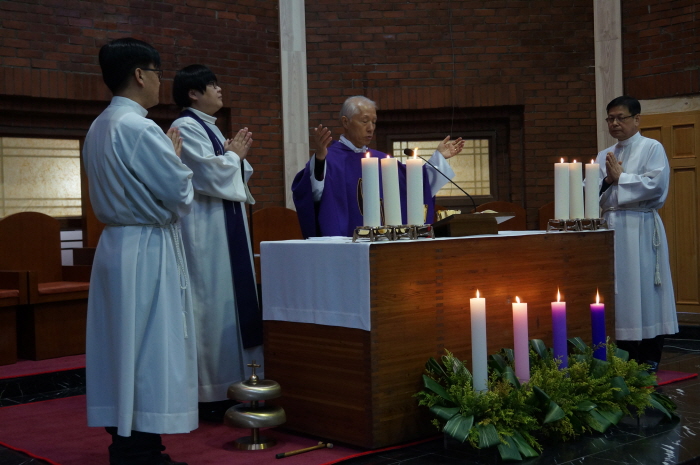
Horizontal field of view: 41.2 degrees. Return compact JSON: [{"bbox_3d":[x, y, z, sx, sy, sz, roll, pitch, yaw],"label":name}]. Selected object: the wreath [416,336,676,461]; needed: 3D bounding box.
[{"bbox_3d":[0.922,0.720,4.348,1.400,0.380,0.480,-2,1,-41],"label":"wreath"}]

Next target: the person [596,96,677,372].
[{"bbox_3d":[1.782,0.011,5.859,0.530,1.710,0.430,0,2,36],"label":"person"}]

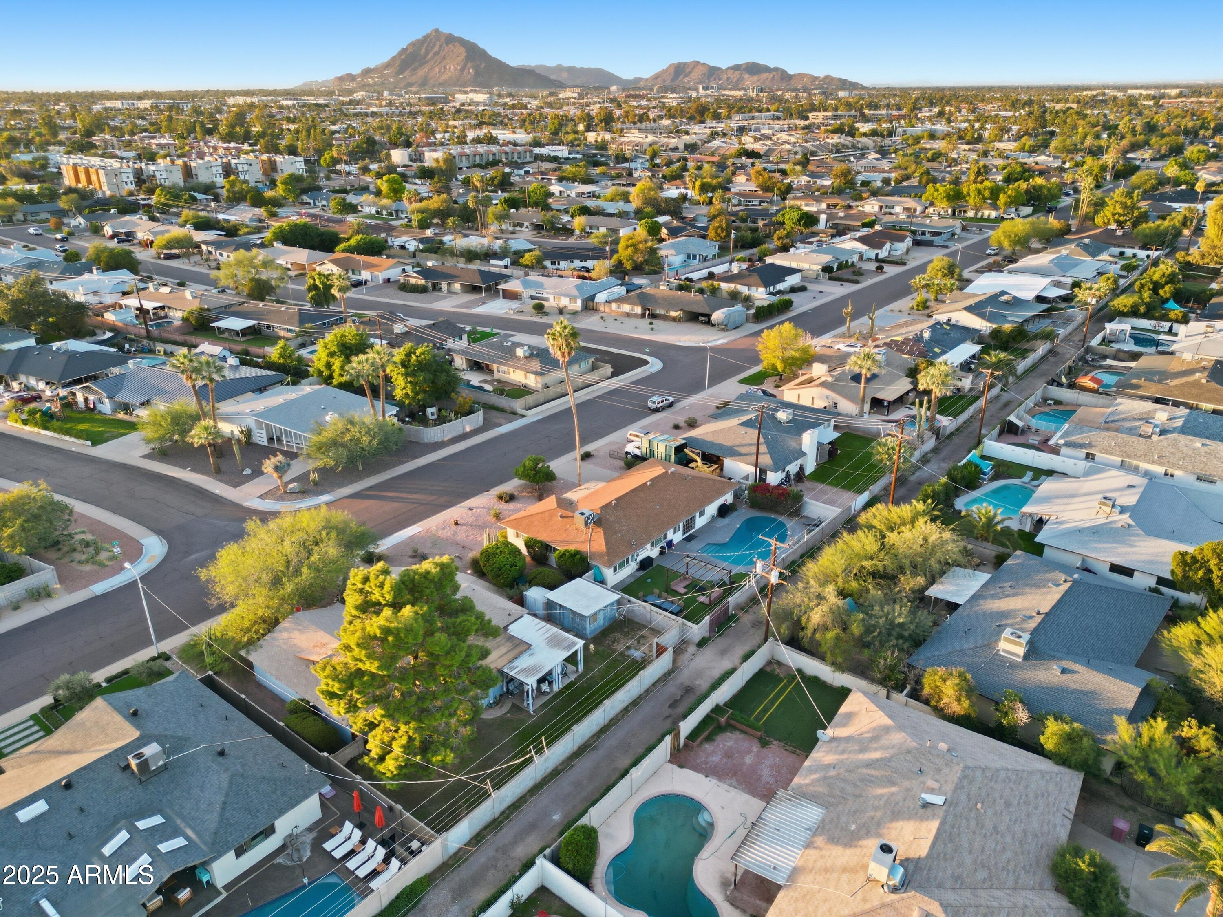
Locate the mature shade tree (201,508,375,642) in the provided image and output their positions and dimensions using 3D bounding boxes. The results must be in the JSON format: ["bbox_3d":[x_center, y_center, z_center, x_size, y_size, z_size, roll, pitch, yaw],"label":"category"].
[{"bbox_3d":[-24.350,8.952,64.212,12.400,9.300,12.400,0,24,0],"label":"mature shade tree"}]

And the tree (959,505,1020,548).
[{"bbox_3d":[36.923,6.349,82.023,5.900,4.180,5.800,0,24,0],"label":"tree"}]

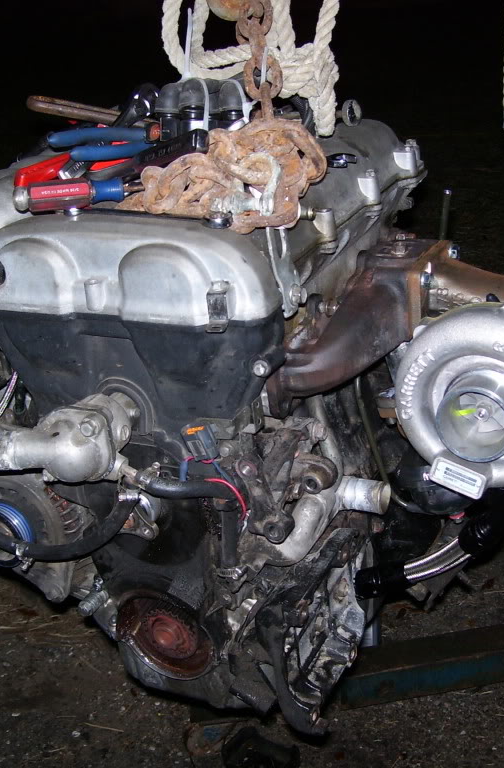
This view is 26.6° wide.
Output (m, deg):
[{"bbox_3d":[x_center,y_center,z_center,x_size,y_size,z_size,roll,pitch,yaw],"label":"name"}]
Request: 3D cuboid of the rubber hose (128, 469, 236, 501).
[{"bbox_3d":[-0.061,0.087,0.923,0.095,0.028,0.028,2,22,9],"label":"rubber hose"}]

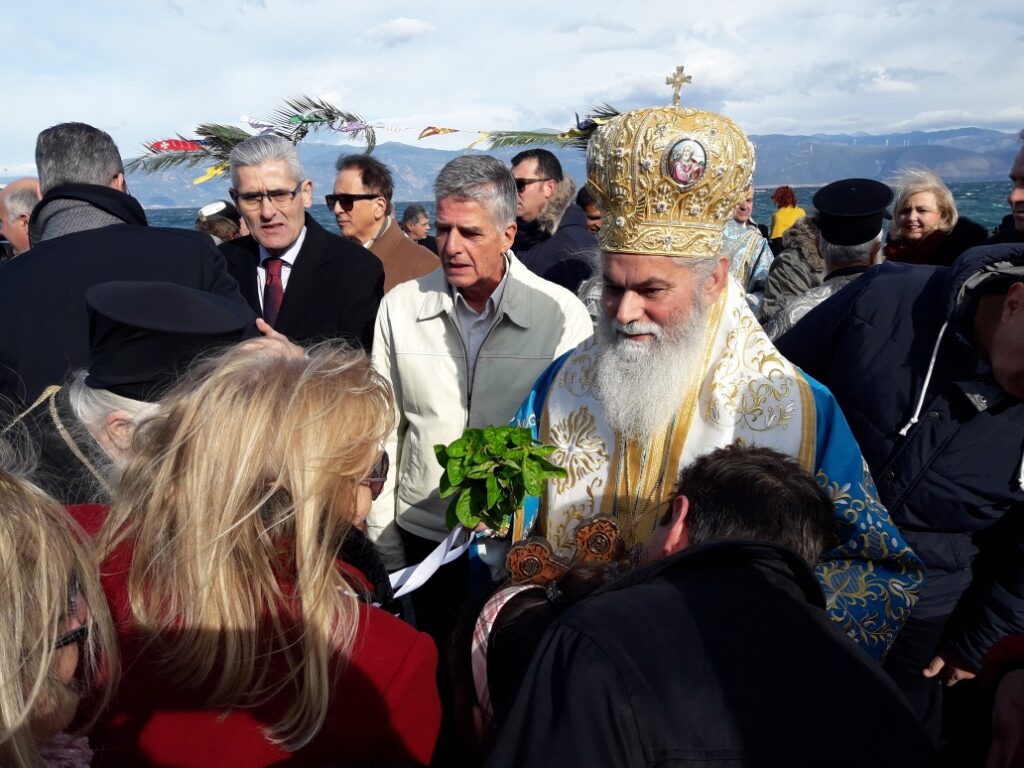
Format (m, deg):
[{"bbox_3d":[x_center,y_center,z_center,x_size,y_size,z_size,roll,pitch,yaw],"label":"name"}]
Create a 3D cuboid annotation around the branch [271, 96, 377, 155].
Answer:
[{"bbox_3d":[-1.304,-1.793,5.700,0.740,0.380,0.400,-2,13,0],"label":"branch"}]

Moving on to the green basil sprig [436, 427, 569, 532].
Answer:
[{"bbox_3d":[-0.018,0.137,1.200,0.185,0.160,0.175,2,13,18],"label":"green basil sprig"}]

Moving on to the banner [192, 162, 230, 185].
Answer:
[{"bbox_3d":[-2.032,-1.423,5.600,0.260,0.140,0.100,-2,13,0],"label":"banner"}]

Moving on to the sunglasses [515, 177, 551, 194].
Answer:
[{"bbox_3d":[0.074,-0.689,2.860,0.145,0.050,0.145,-8,14,-18],"label":"sunglasses"}]

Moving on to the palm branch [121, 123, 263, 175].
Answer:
[{"bbox_3d":[-2.164,-1.614,5.700,0.970,0.360,0.450,-2,13,0],"label":"palm branch"}]

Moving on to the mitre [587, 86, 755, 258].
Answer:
[{"bbox_3d":[0.256,-0.344,1.340,0.265,0.280,0.265,14,17,41],"label":"mitre"}]

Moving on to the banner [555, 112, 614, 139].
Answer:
[{"bbox_3d":[0.499,-1.772,5.700,0.390,0.190,0.130,-2,13,0],"label":"banner"}]

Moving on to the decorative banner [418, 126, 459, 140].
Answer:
[{"bbox_3d":[-0.506,-1.724,5.700,0.280,0.100,0.100,-2,13,0],"label":"decorative banner"}]

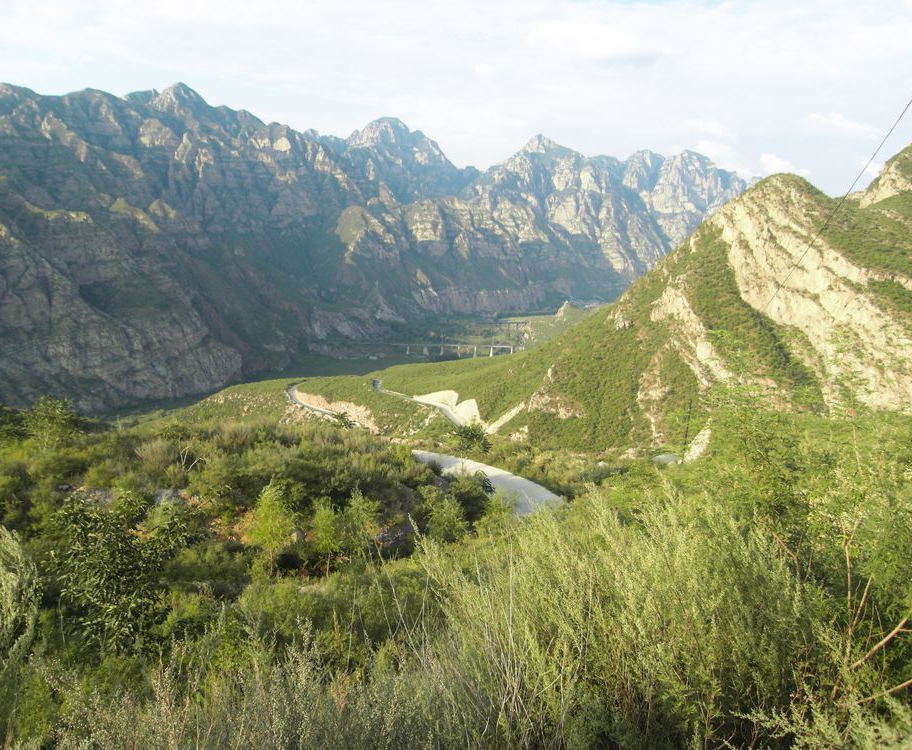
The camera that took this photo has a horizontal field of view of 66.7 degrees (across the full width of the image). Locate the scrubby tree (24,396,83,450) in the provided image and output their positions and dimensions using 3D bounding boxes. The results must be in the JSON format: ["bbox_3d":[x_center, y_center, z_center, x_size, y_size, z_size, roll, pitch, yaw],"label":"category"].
[{"bbox_3d":[-20.900,2.466,36.000,3.012,2.737,2.861,0,8,0],"label":"scrubby tree"}]

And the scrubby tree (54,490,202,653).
[{"bbox_3d":[-5.196,3.118,11.000,2.348,2.526,2.231,0,8,0],"label":"scrubby tree"}]

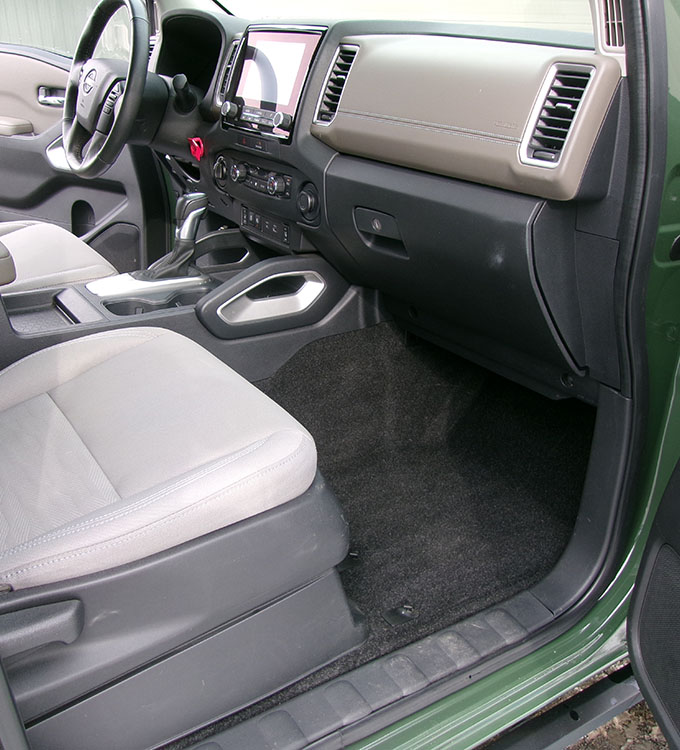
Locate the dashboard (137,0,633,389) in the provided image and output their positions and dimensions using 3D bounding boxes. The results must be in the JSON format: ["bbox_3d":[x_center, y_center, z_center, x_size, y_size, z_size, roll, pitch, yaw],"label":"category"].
[{"bbox_3d":[0.018,-0.428,1.529,0.460,0.510,1.450,-14,28,-32],"label":"dashboard"}]

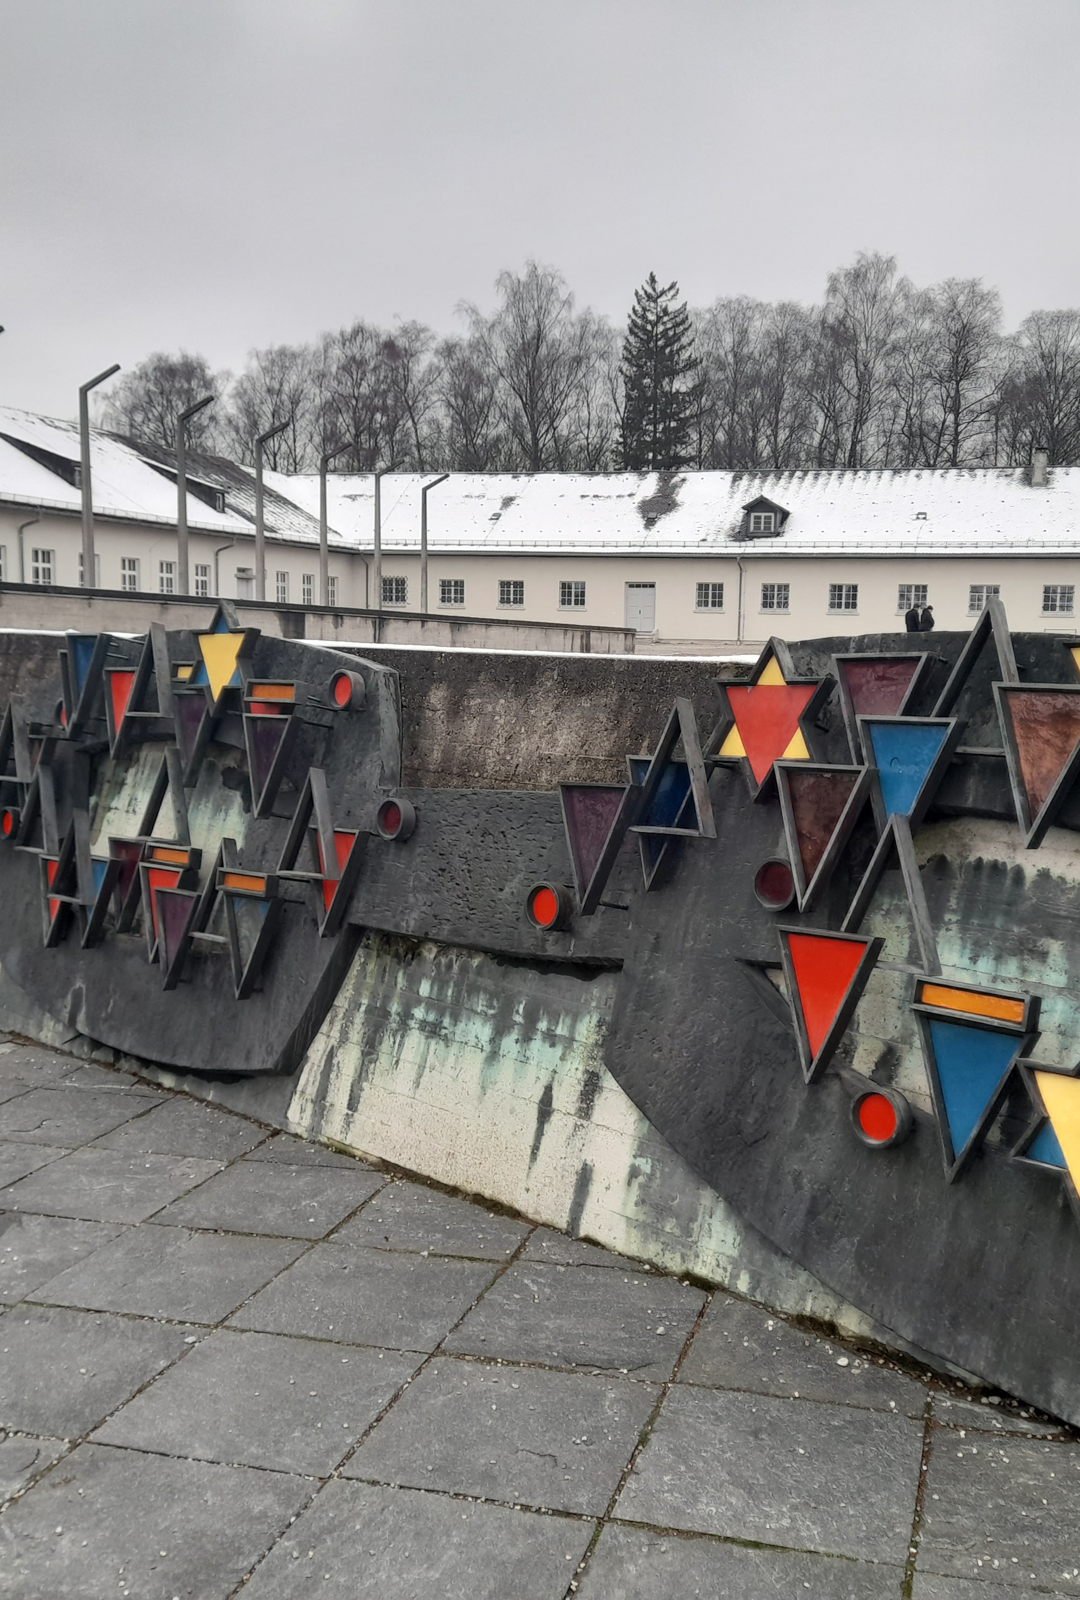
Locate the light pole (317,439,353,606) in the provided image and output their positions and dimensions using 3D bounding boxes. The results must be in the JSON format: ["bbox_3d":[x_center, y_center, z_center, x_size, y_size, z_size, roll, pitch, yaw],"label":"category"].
[{"bbox_3d":[-5.284,-6.864,40.457,0.864,4.981,0.230,3,6,16],"label":"light pole"}]

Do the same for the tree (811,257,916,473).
[{"bbox_3d":[21.257,-23.493,103.389,7.283,25.882,7.283,3,6,16],"label":"tree"}]

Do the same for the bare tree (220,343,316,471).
[{"bbox_3d":[-20.938,-24.087,119.244,7.276,22.049,7.276,3,7,17],"label":"bare tree"}]

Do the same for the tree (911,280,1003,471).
[{"bbox_3d":[27.344,-22.328,102.288,6.009,23.993,6.009,3,6,16],"label":"tree"}]

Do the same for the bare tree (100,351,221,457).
[{"bbox_3d":[-29.663,-24.288,121.230,9.606,21.793,9.606,3,7,17],"label":"bare tree"}]

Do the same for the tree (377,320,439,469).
[{"bbox_3d":[-9.491,-22.865,110.192,4.363,22.201,4.363,3,6,16],"label":"tree"}]

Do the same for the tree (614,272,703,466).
[{"bbox_3d":[8.460,-25.480,114.500,6.357,26.590,6.357,3,7,17],"label":"tree"}]

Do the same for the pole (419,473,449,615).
[{"bbox_3d":[-3.224,-7.523,47.605,0.772,4.997,0.230,3,6,16],"label":"pole"}]

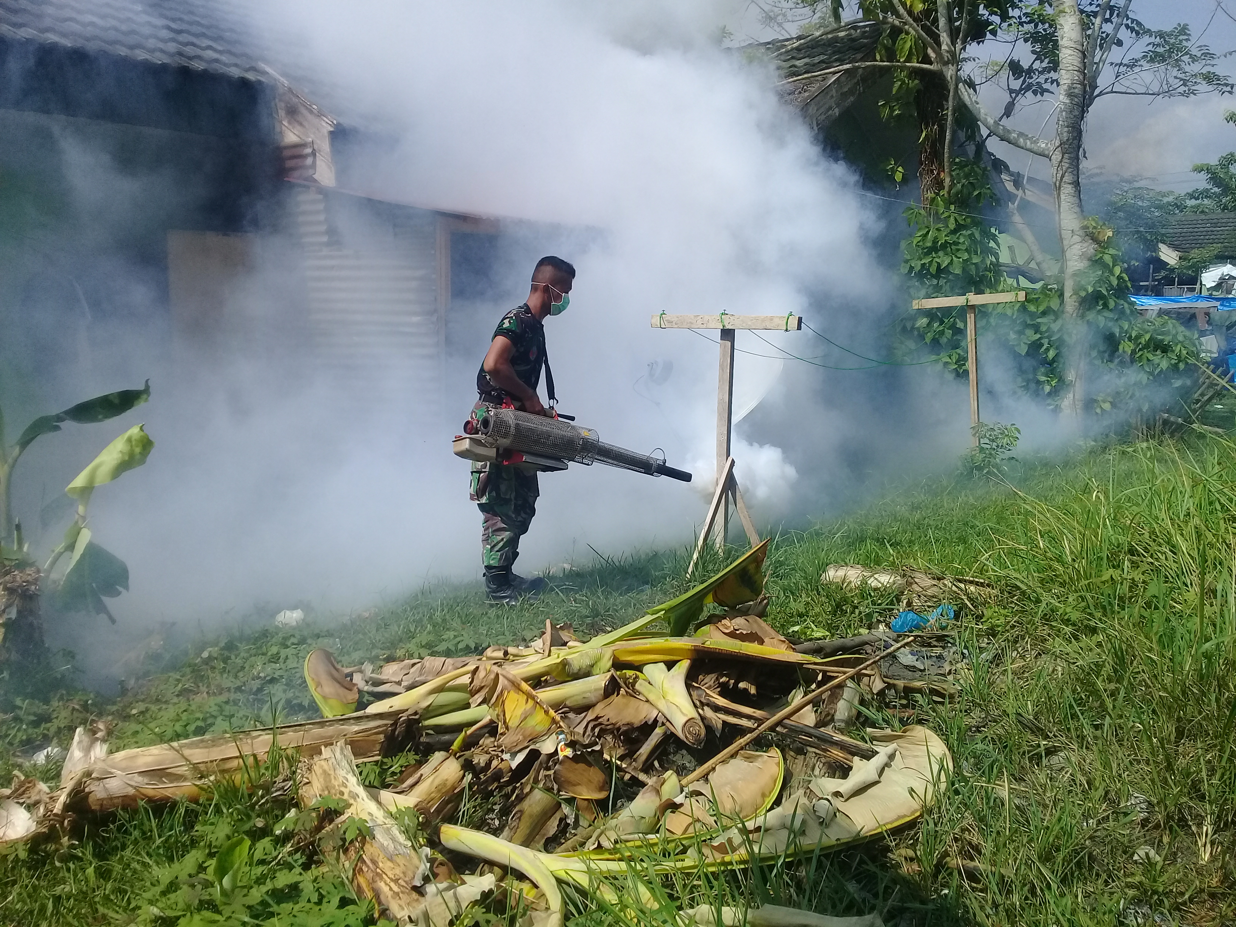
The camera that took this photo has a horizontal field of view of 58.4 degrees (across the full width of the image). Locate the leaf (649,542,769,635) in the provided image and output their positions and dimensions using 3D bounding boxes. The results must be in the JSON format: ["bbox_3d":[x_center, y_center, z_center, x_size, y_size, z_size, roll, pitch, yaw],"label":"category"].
[{"bbox_3d":[0.342,0.460,4.100,0.490,0.190,0.200,-36,20,-15],"label":"leaf"}]

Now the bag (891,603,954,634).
[{"bbox_3d":[1.237,0.634,4.500,0.250,0.110,0.170,0,9,0],"label":"bag"}]

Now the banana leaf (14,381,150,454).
[{"bbox_3d":[-2.302,-0.201,4.750,0.600,0.150,0.200,-26,13,-6],"label":"banana leaf"}]

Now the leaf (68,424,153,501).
[{"bbox_3d":[-2.178,-0.010,4.750,0.400,0.160,0.160,-38,16,-6],"label":"leaf"}]

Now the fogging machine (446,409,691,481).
[{"bbox_3d":[-0.227,-0.068,5.060,1.270,0.300,0.270,15,0,-31],"label":"fogging machine"}]

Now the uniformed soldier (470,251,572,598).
[{"bbox_3d":[-0.460,-0.169,5.300,0.420,1.690,0.500,-3,9,-17],"label":"uniformed soldier"}]

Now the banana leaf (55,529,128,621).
[{"bbox_3d":[-2.284,0.481,4.800,0.290,0.360,0.200,1,9,6],"label":"banana leaf"}]

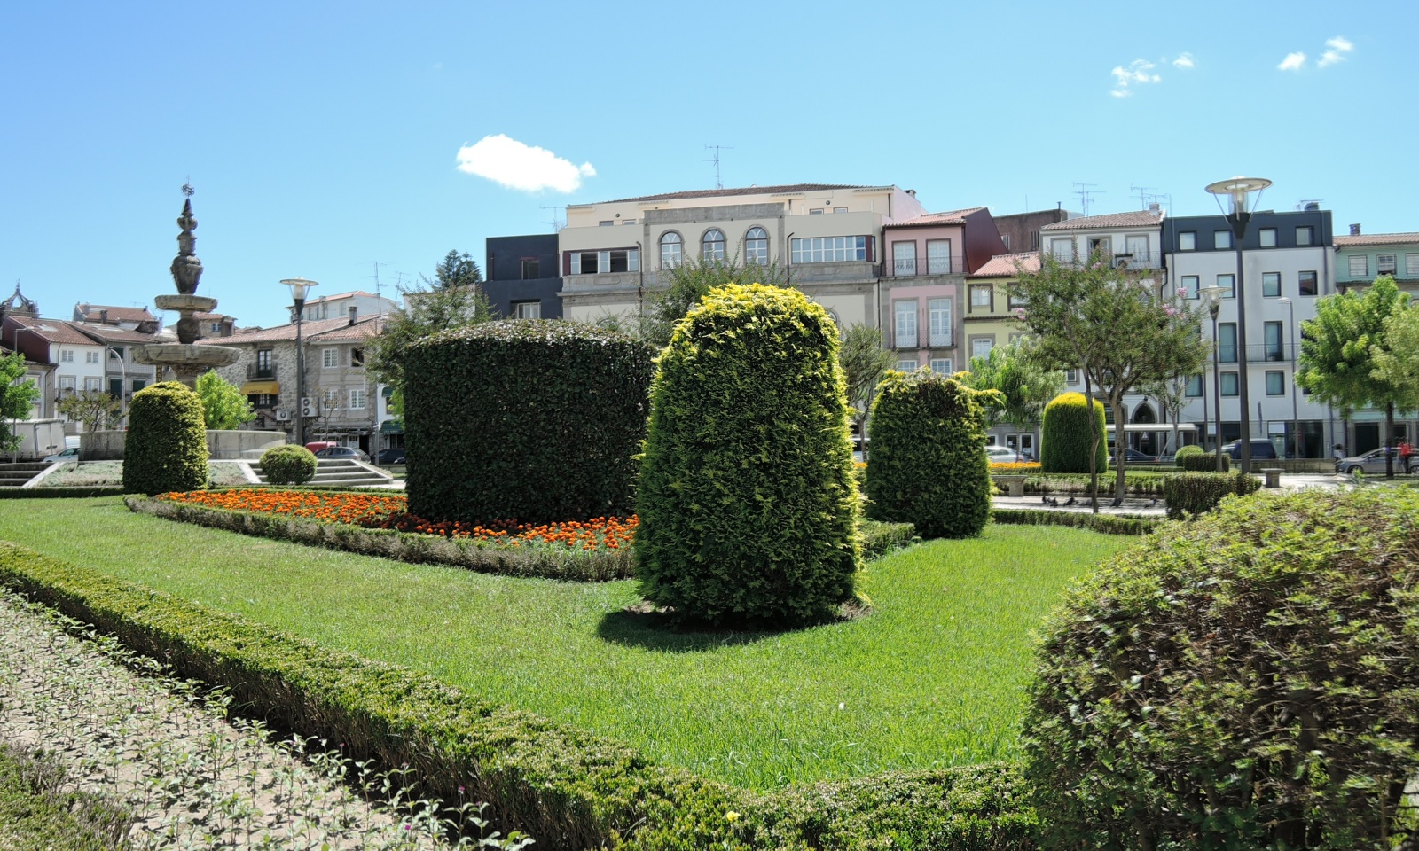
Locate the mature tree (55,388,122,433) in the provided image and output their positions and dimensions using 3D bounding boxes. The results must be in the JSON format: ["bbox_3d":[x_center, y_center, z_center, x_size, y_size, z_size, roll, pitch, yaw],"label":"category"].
[{"bbox_3d":[-29.683,0.026,47.000,3.200,3.600,3.100,0,-1,-32],"label":"mature tree"}]

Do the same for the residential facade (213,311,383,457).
[{"bbox_3d":[-27.258,-2.324,69.439,12.700,11.100,7.000,-1,-2,11],"label":"residential facade"}]

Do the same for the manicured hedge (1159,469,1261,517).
[{"bbox_3d":[8.636,1.186,16.899,1.620,0.730,1.300,-1,-2,10],"label":"manicured hedge"}]

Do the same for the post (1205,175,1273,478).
[{"bbox_3d":[10.047,-1.529,18.525,1.250,6.300,1.250,-1,-2,0],"label":"post"}]

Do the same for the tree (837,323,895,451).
[{"bbox_3d":[5.384,-1.108,34.500,2.450,5.000,2.400,-1,-1,9],"label":"tree"}]

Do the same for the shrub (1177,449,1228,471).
[{"bbox_3d":[16.063,1.136,32.000,1.650,0.780,1.300,-1,-1,27],"label":"shrub"}]

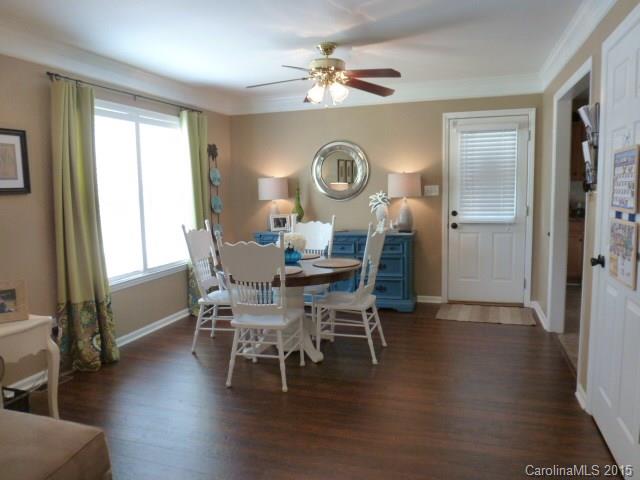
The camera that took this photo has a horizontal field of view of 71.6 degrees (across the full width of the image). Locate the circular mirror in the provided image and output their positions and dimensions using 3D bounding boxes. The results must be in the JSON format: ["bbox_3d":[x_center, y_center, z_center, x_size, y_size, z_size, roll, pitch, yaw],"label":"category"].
[{"bbox_3d":[0.249,-0.827,5.293,0.710,0.710,0.050,1,7,19],"label":"circular mirror"}]

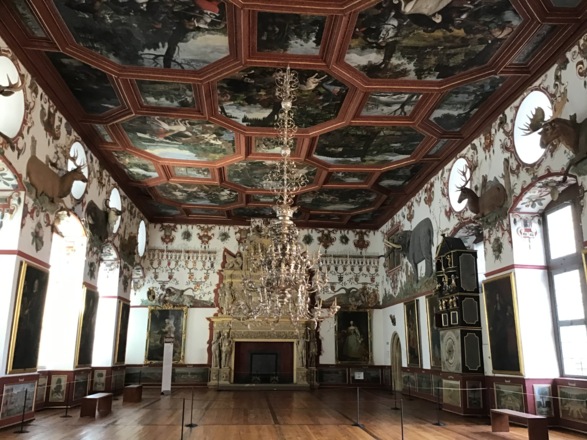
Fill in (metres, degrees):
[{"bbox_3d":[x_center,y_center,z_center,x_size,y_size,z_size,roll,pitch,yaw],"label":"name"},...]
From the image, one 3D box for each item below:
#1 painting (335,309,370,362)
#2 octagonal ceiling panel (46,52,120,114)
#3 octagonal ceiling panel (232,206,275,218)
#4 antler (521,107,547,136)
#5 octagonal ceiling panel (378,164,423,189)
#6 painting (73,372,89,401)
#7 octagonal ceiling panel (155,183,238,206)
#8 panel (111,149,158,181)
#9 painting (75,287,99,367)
[{"bbox_3d":[2.975,5.804,25.996,1.862,2.541,0.120,1,-14,-4],"label":"painting"},{"bbox_3d":[-5.308,-3.510,13.782,1.218,0.150,3.352,1,-14,-4],"label":"octagonal ceiling panel"},{"bbox_3d":[-1.246,-0.382,26.056,3.399,0.150,1.716,1,-14,-4],"label":"octagonal ceiling panel"},{"bbox_3d":[5.131,-2.108,11.224,0.450,0.600,0.450,2,-14,-5],"label":"antler"},{"bbox_3d":[4.115,-1.727,20.689,1.178,0.150,2.759,1,-14,-4],"label":"octagonal ceiling panel"},{"bbox_3d":[-6.683,5.285,16.609,0.060,0.780,1.480,2,-14,-5],"label":"painting"},{"bbox_3d":[-4.141,-1.067,22.827,3.400,0.150,3.200,2,-14,-5],"label":"octagonal ceiling panel"},{"bbox_3d":[-5.798,-1.917,19.511,1.320,0.150,3.200,2,-14,-5],"label":"panel"},{"bbox_3d":[-6.639,3.453,16.970,0.100,2.500,1.680,2,-14,-5],"label":"painting"}]

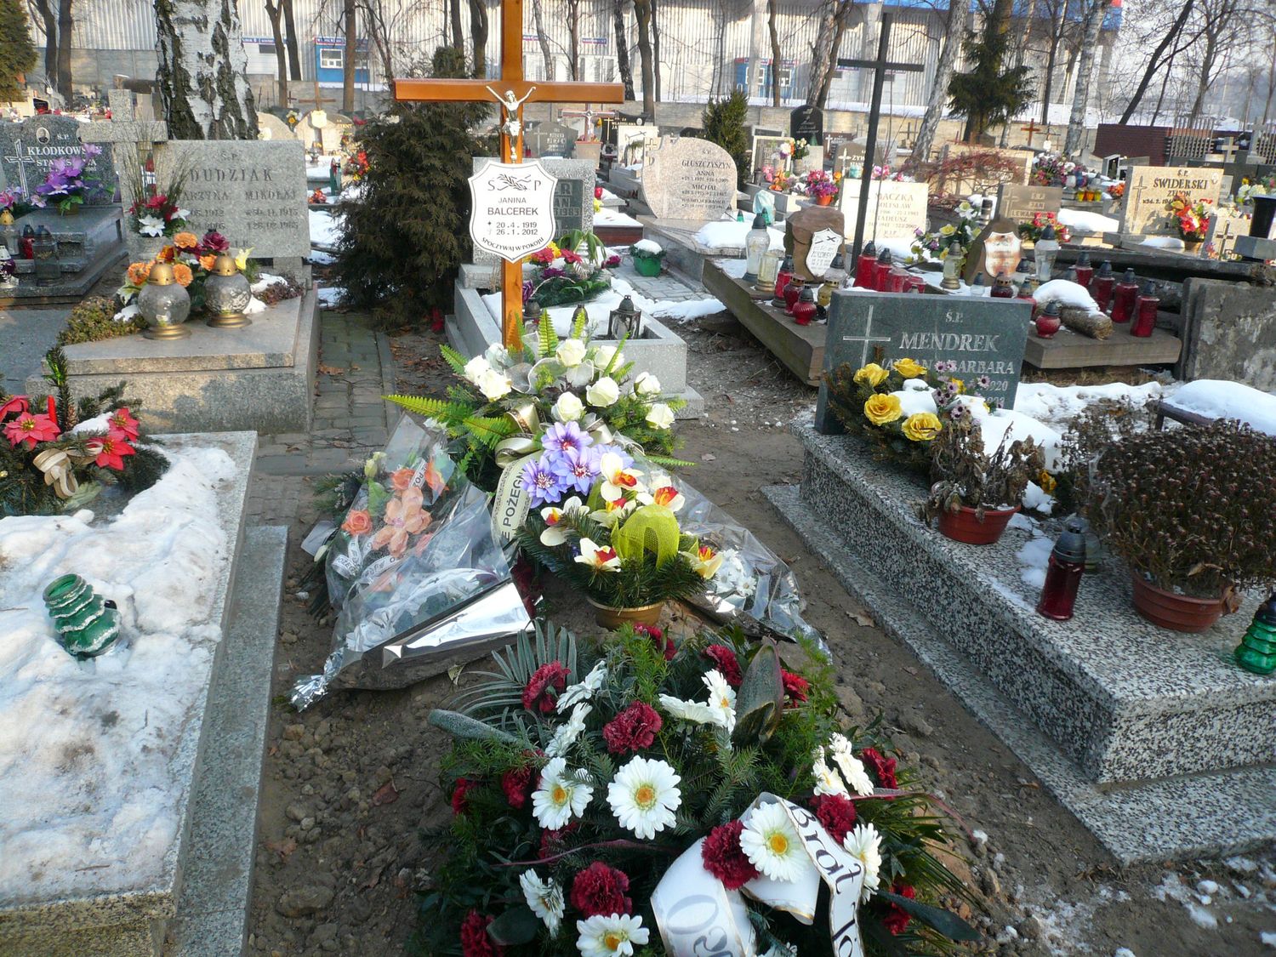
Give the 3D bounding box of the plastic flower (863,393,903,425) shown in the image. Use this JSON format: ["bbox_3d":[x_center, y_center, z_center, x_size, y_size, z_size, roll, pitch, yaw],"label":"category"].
[{"bbox_3d":[0.769,-0.217,3.238,0.115,0.090,0.075,8,23,13],"label":"plastic flower"}]

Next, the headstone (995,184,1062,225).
[{"bbox_3d":[3.537,-2.449,9.410,0.613,0.422,0.085,-3,22,-15],"label":"headstone"}]

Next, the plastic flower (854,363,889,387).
[{"bbox_3d":[0.809,-0.354,3.572,0.120,0.070,0.120,-2,41,15],"label":"plastic flower"}]

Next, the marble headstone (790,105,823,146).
[{"bbox_3d":[2.478,-5.070,15.228,0.500,0.850,0.080,-4,23,-15],"label":"marble headstone"}]

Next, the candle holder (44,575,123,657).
[{"bbox_3d":[-1.010,0.250,1.878,0.108,0.135,0.108,-29,29,-19],"label":"candle holder"}]

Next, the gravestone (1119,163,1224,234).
[{"bbox_3d":[4.126,-2.163,8.045,0.849,0.502,0.080,-3,23,-15],"label":"gravestone"}]

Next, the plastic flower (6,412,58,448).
[{"bbox_3d":[-1.461,-0.117,2.486,0.135,0.055,0.135,-10,52,-30],"label":"plastic flower"}]

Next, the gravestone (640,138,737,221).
[{"bbox_3d":[0.454,-2.694,9.252,0.878,0.712,0.100,-3,23,-15],"label":"gravestone"}]

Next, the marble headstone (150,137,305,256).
[{"bbox_3d":[-2.146,-1.496,5.526,0.735,0.615,0.090,-3,22,-15],"label":"marble headstone"}]

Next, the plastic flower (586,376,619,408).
[{"bbox_3d":[-0.105,-0.261,3.110,0.100,0.085,0.085,2,22,-2],"label":"plastic flower"}]

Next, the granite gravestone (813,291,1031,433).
[{"bbox_3d":[1.043,-0.407,3.764,0.736,0.502,0.066,0,21,-10],"label":"granite gravestone"}]

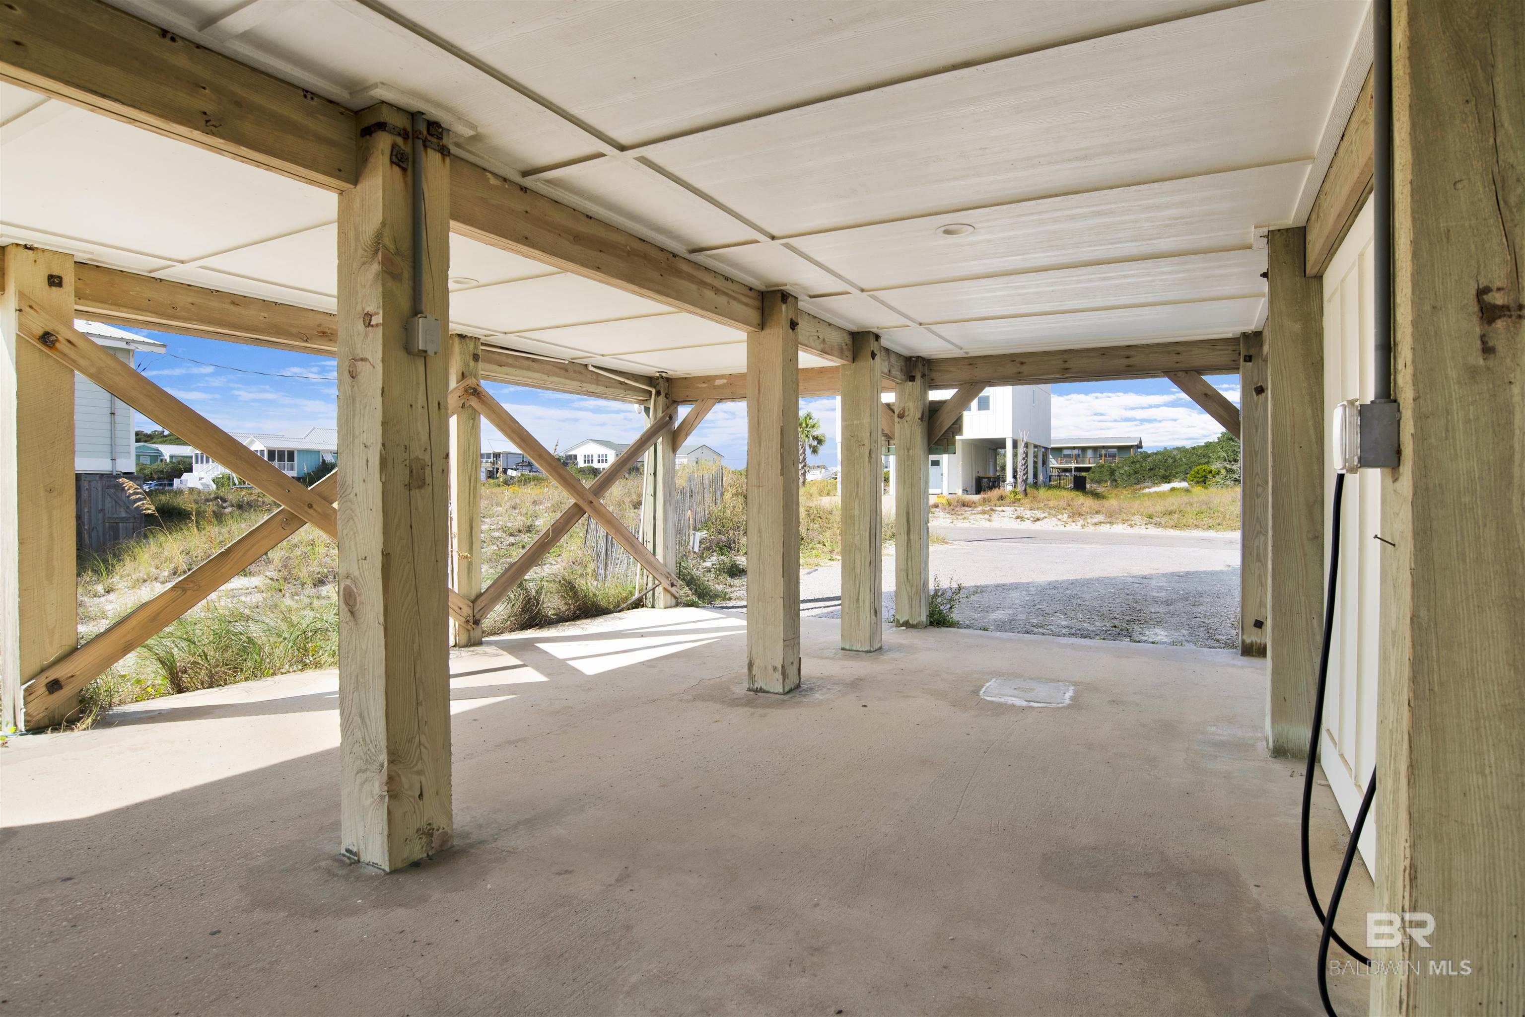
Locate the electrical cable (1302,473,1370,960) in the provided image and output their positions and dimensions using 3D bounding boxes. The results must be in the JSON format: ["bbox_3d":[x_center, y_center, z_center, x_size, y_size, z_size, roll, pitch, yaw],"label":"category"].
[{"bbox_3d":[1.001,0.385,1.330,0.120,0.880,0.120,1,1,30],"label":"electrical cable"}]

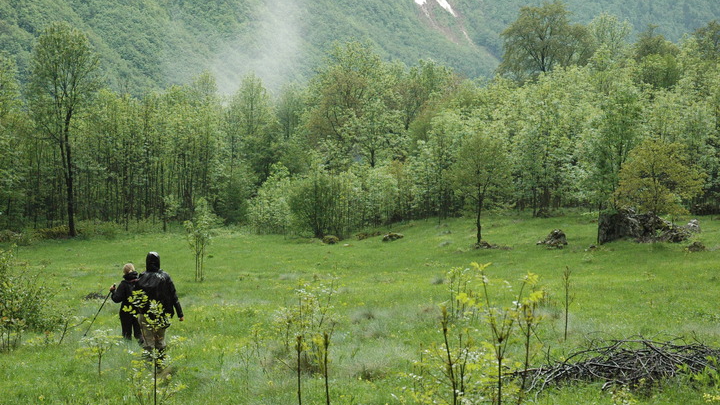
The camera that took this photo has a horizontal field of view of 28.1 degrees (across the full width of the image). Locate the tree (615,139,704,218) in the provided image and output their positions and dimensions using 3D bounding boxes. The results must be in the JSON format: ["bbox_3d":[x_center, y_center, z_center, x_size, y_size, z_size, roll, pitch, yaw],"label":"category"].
[{"bbox_3d":[16.650,-1.060,80.000,5.000,4.890,4.670,0,0,0],"label":"tree"}]

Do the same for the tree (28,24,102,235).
[{"bbox_3d":[-17.720,-4.390,86.000,4.420,12.850,4.300,0,0,0],"label":"tree"}]

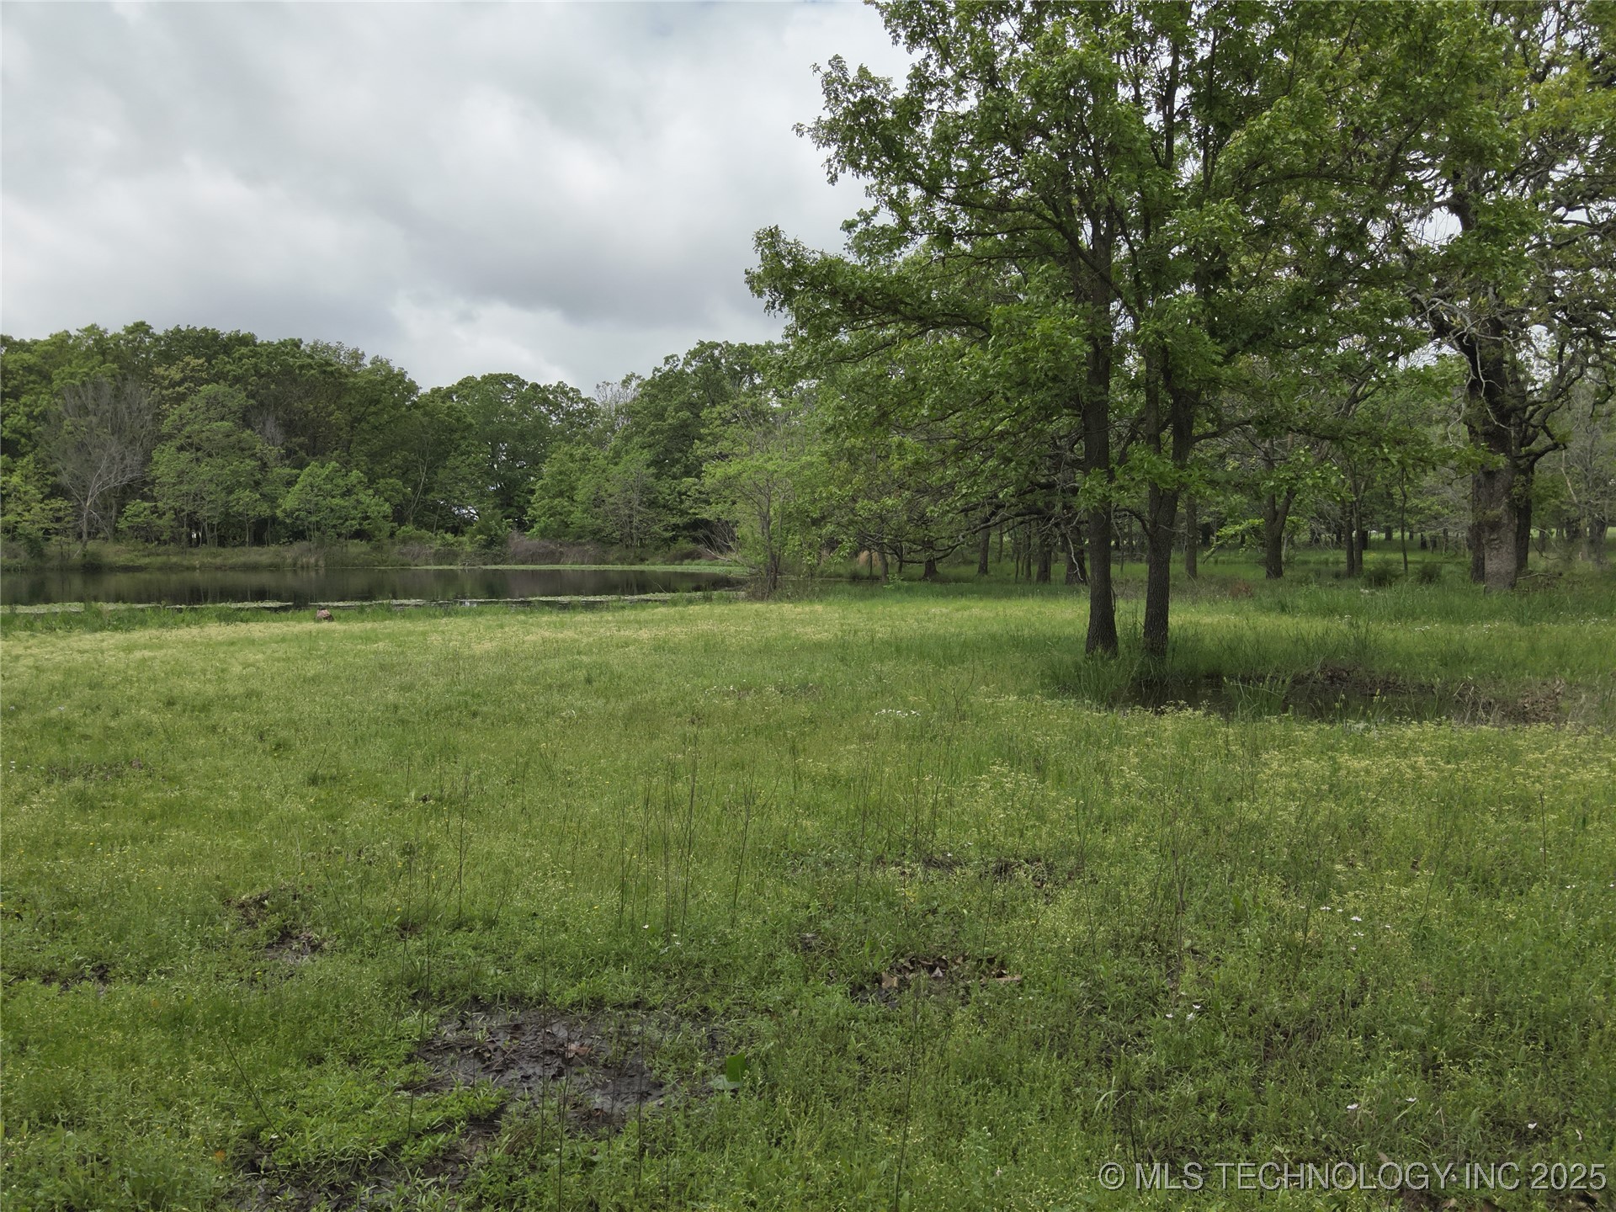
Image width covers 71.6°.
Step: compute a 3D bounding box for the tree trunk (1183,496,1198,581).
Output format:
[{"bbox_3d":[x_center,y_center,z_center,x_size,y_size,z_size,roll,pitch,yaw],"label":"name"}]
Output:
[{"bbox_3d":[10.242,-1.825,30.000,0.400,2.260,0.380,0,4,0],"label":"tree trunk"}]

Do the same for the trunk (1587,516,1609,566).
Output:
[{"bbox_3d":[26.782,-2.205,38.000,0.720,1.710,0.600,0,4,0],"label":"trunk"}]

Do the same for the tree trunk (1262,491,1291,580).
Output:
[{"bbox_3d":[12.332,-1.861,29.500,0.750,2.360,0.550,0,4,0],"label":"tree trunk"}]

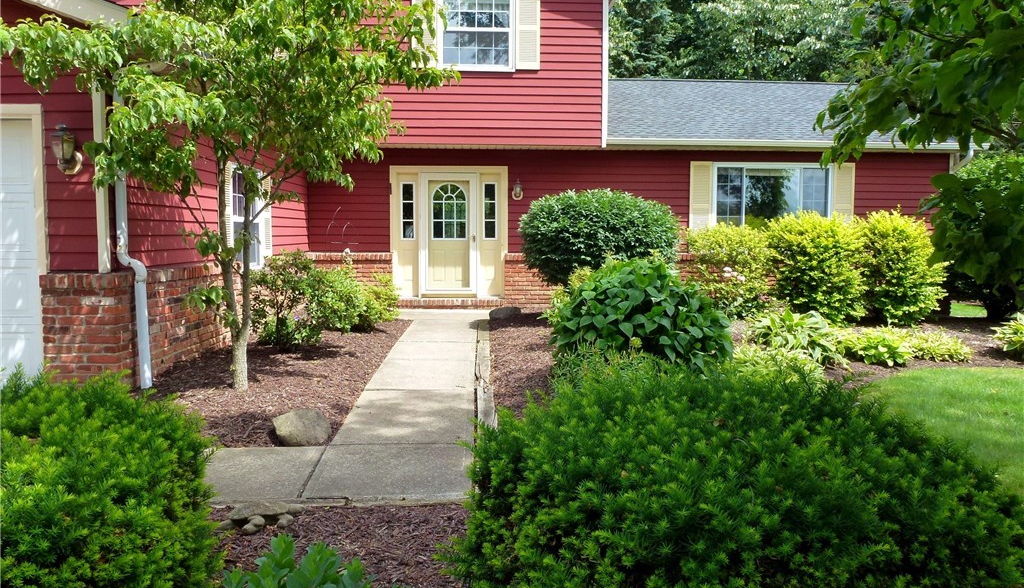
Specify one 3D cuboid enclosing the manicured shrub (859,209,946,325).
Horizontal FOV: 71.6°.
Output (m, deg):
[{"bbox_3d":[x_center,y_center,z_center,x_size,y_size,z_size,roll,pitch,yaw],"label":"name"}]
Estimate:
[{"bbox_3d":[5.758,-0.401,10.559,1.257,1.612,1.220,0,5,0],"label":"manicured shrub"}]

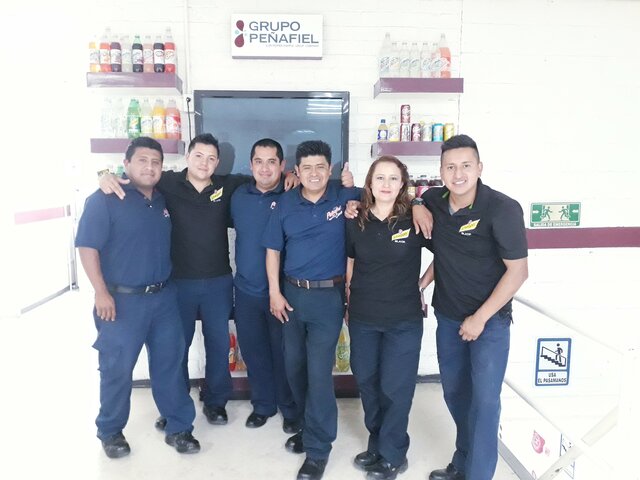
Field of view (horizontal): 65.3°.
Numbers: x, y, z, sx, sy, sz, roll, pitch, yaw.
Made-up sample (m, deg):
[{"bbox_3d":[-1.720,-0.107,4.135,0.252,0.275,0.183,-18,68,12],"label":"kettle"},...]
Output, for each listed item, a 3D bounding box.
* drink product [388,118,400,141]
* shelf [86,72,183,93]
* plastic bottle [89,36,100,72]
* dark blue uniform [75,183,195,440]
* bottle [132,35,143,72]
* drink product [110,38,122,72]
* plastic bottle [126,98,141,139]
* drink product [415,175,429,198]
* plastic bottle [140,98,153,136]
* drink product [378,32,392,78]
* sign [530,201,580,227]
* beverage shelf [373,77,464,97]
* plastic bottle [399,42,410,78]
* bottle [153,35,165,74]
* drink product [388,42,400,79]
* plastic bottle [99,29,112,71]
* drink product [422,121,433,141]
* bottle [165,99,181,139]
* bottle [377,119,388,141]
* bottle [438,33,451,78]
[{"bbox_3d":[0.501,-0.740,3.360,0.070,0.175,0.070,0,6,-4],"label":"drink product"},{"bbox_3d":[-1.200,-1.027,3.287,0.552,0.090,0.233,0,7,-3],"label":"shelf"},{"bbox_3d":[-1.424,-1.167,3.155,0.070,0.237,0.070,0,6,-4],"label":"plastic bottle"},{"bbox_3d":[-0.990,0.388,2.679,0.570,1.426,0.360,-3,7,-25],"label":"dark blue uniform"},{"bbox_3d":[-1.155,-1.175,3.172,0.070,0.240,0.070,0,6,-4],"label":"bottle"},{"bbox_3d":[-1.317,-1.196,3.230,0.071,0.238,0.071,0,6,-3],"label":"drink product"},{"bbox_3d":[-1.223,-0.793,3.280,0.088,0.262,0.088,0,6,-3],"label":"plastic bottle"},{"bbox_3d":[0.714,-0.341,3.466,0.092,0.210,0.092,0,7,-3],"label":"drink product"},{"bbox_3d":[-1.129,-0.785,3.252,0.084,0.266,0.084,0,7,-3],"label":"plastic bottle"},{"bbox_3d":[0.444,-1.219,3.335,0.080,0.295,0.080,0,7,-3],"label":"drink product"},{"bbox_3d":[1.750,-0.187,3.705,0.372,0.178,0.012,0,7,-3],"label":"sign"},{"bbox_3d":[0.663,-1.018,3.387,0.556,0.092,0.235,0,6,-4],"label":"beverage shelf"},{"bbox_3d":[0.560,-1.177,3.291,0.070,0.235,0.070,0,6,-4],"label":"plastic bottle"},{"bbox_3d":[-1.051,-1.198,3.245,0.068,0.236,0.068,0,7,-3],"label":"bottle"},{"bbox_3d":[0.492,-1.178,3.288,0.072,0.241,0.072,0,7,-3],"label":"drink product"},{"bbox_3d":[-1.360,-1.186,3.172,0.075,0.270,0.075,0,6,-4],"label":"plastic bottle"},{"bbox_3d":[0.738,-0.729,3.418,0.066,0.124,0.066,0,7,-3],"label":"drink product"},{"bbox_3d":[-0.965,-0.787,3.260,0.086,0.267,0.086,0,7,-3],"label":"bottle"},{"bbox_3d":[0.424,-0.729,3.337,0.068,0.156,0.068,0,7,-3],"label":"bottle"},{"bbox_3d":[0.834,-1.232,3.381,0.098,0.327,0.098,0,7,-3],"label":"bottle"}]

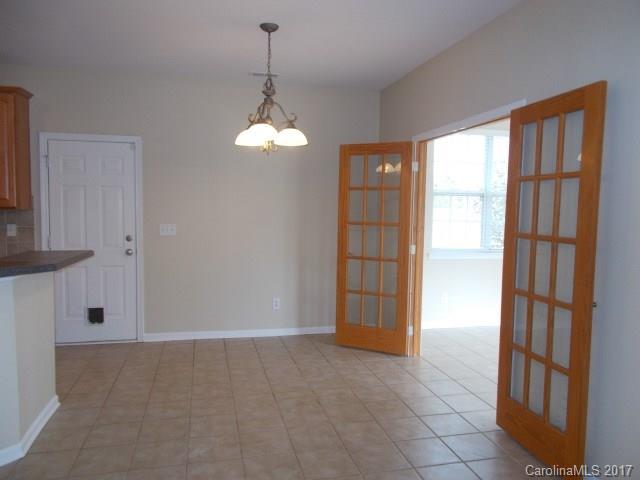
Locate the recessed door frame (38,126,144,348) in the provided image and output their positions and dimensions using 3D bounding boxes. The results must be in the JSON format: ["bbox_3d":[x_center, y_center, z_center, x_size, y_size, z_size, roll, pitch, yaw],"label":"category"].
[{"bbox_3d":[-2.264,0.010,4.848,0.920,2.096,0.130,0,4,-14],"label":"recessed door frame"}]

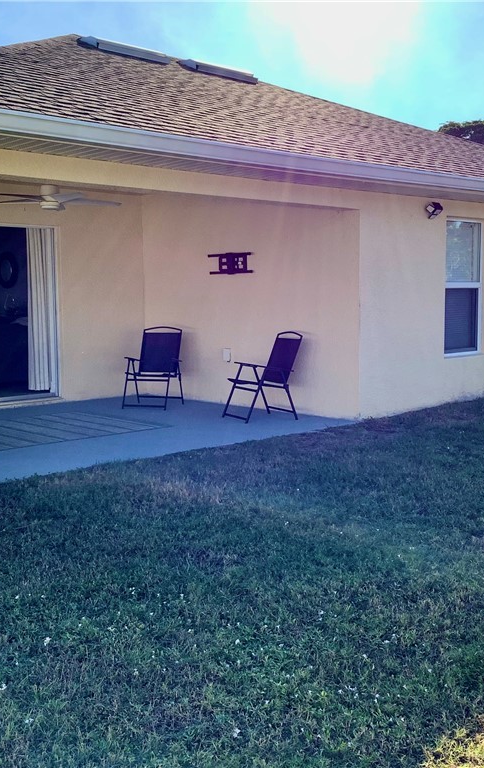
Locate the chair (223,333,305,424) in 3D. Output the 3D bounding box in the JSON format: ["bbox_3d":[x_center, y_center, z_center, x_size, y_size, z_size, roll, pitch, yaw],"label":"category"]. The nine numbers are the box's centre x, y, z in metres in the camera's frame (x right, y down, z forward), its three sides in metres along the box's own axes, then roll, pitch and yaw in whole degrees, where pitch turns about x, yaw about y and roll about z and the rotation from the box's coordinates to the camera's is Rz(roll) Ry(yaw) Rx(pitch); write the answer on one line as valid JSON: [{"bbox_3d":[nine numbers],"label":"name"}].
[{"bbox_3d":[0.222,-0.093,9.598,0.700,0.910,0.575,-4,7,-29],"label":"chair"}]

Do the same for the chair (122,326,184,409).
[{"bbox_3d":[-1.014,-0.194,10.571,0.575,0.910,0.700,1,6,14],"label":"chair"}]

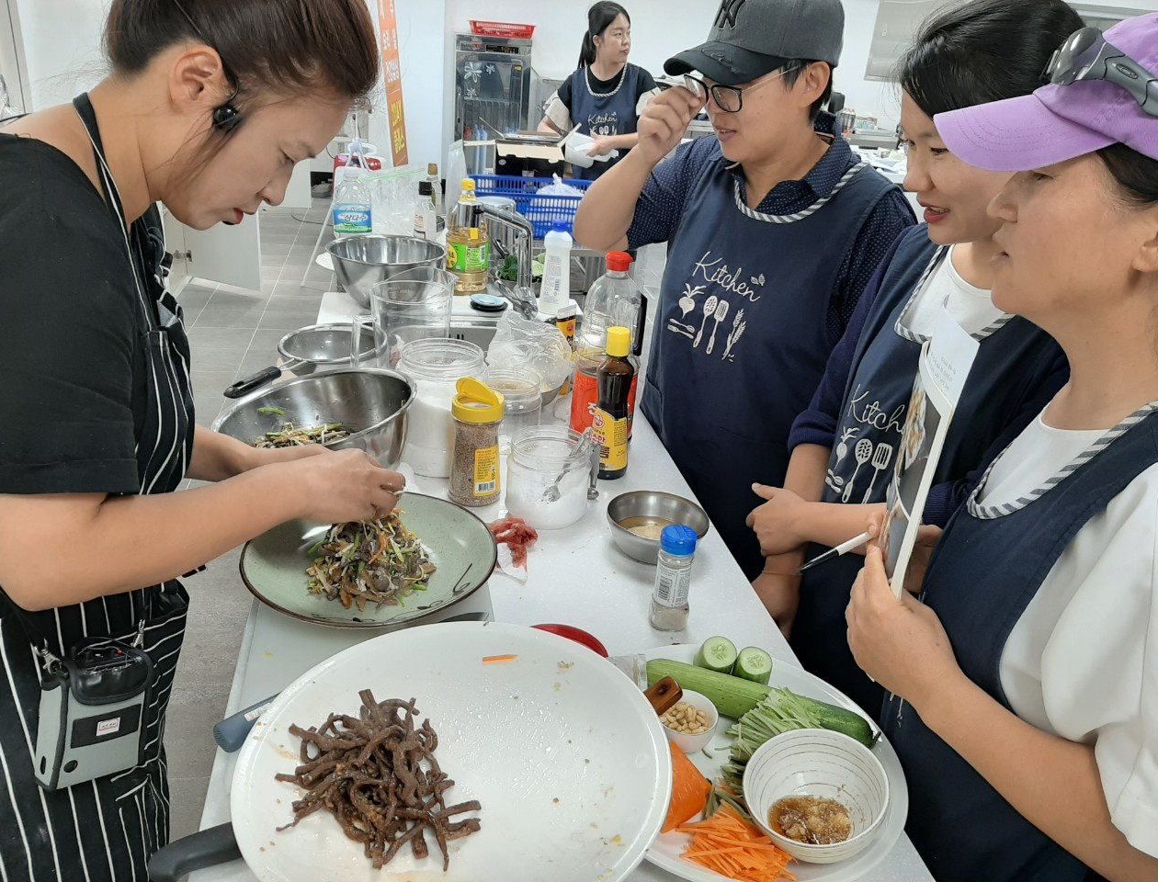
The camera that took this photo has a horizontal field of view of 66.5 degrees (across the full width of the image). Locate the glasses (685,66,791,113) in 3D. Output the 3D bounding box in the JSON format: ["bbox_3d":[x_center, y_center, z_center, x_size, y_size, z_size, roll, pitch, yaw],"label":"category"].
[{"bbox_3d":[0.280,-0.615,1.506,0.142,0.046,0.140,-30,42,-23],"label":"glasses"}]

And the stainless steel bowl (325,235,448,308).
[{"bbox_3d":[-0.447,-0.390,2.072,0.279,0.122,0.279,-1,26,-11],"label":"stainless steel bowl"}]

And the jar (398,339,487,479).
[{"bbox_3d":[-0.206,-0.052,1.340,0.130,0.176,0.130,-1,26,-11],"label":"jar"}]

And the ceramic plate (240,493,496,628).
[{"bbox_3d":[-0.242,0.147,1.040,0.289,0.045,0.289,-1,26,-11],"label":"ceramic plate"}]

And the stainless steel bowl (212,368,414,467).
[{"bbox_3d":[-0.360,0.004,1.256,0.280,0.120,0.280,-10,27,-7],"label":"stainless steel bowl"}]

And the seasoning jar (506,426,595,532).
[{"bbox_3d":[-0.042,0.049,1.238,0.118,0.104,0.118,4,25,-2],"label":"seasoning jar"}]

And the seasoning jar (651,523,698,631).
[{"bbox_3d":[0.111,0.158,1.022,0.045,0.115,0.045,4,25,-2],"label":"seasoning jar"}]

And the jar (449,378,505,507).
[{"bbox_3d":[-0.144,-0.001,1.245,0.074,0.173,0.074,4,25,-2],"label":"jar"}]

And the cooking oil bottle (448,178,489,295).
[{"bbox_3d":[-0.287,-0.535,2.297,0.107,0.276,0.107,4,25,-2],"label":"cooking oil bottle"}]

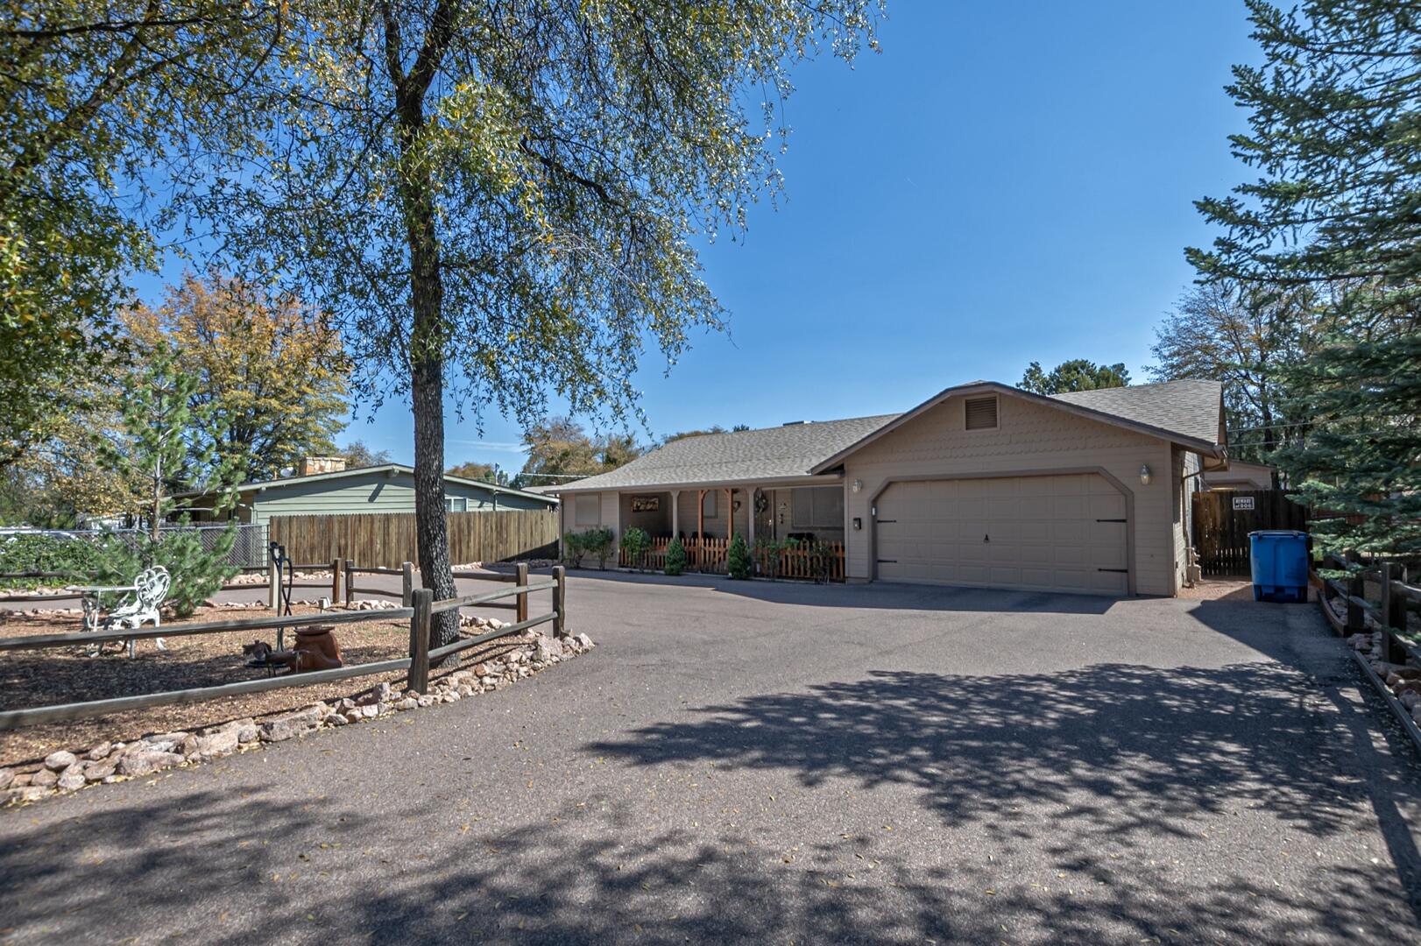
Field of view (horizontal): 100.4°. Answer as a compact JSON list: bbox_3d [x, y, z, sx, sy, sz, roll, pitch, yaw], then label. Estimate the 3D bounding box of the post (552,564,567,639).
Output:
[{"bbox_3d":[-1.880,1.601,7.393,0.140,0.890,0.140,-2,-5,14],"label":"post"}]

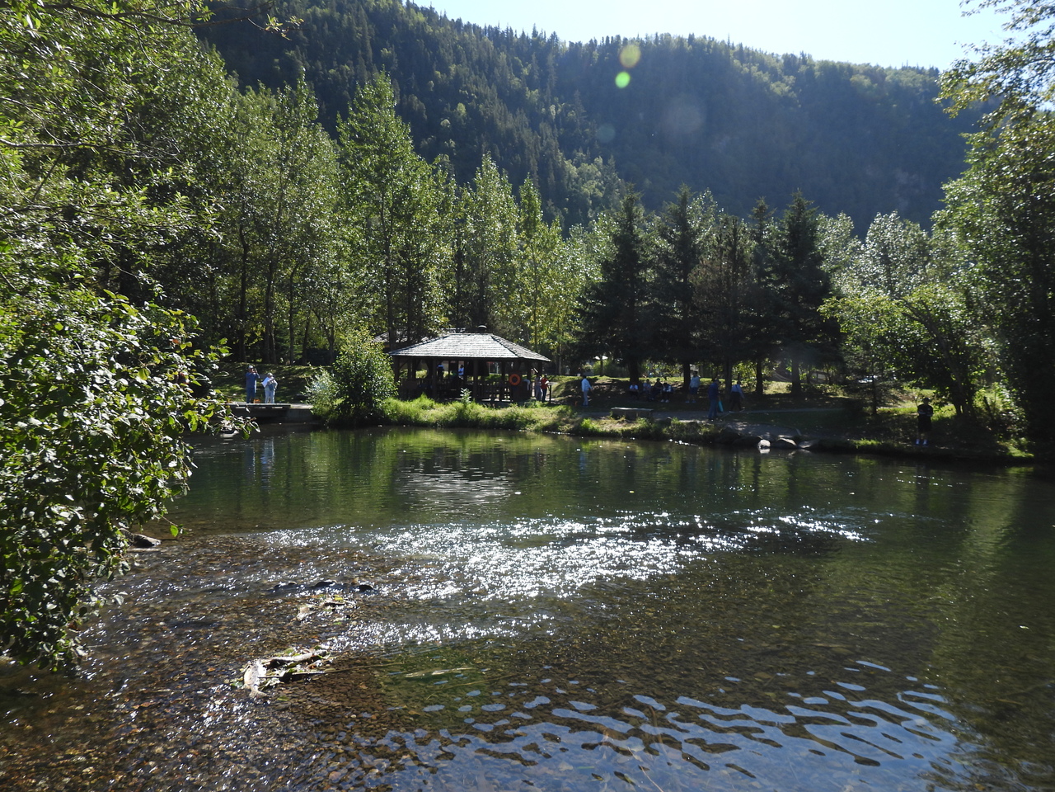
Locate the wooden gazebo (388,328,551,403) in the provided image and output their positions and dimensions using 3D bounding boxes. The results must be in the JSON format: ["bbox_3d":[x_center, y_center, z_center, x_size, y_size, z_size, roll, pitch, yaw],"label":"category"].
[{"bbox_3d":[-3.450,-1.970,45.000,8.300,4.550,6.400,1,1,17],"label":"wooden gazebo"}]

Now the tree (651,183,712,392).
[{"bbox_3d":[9.401,-6.594,44.500,3.710,12.230,3.900,1,1,0],"label":"tree"}]

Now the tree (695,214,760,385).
[{"bbox_3d":[11.476,-5.419,42.000,3.790,10.130,3.790,1,1,0],"label":"tree"}]

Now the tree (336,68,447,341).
[{"bbox_3d":[-9.211,-11.944,50.000,7.440,20.000,7.060,1,1,0],"label":"tree"}]

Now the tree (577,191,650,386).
[{"bbox_3d":[5.357,-6.793,45.500,4.720,12.000,4.720,1,1,0],"label":"tree"}]

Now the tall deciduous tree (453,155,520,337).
[{"bbox_3d":[-3.068,-10.101,55.000,4.960,15.930,5.210,1,1,0],"label":"tall deciduous tree"}]

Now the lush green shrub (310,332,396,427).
[{"bbox_3d":[-9.056,-0.878,38.000,4.450,4.880,4.230,1,1,0],"label":"lush green shrub"}]

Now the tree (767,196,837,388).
[{"bbox_3d":[16.061,-5.984,43.000,4.170,11.820,4.170,1,1,0],"label":"tree"}]

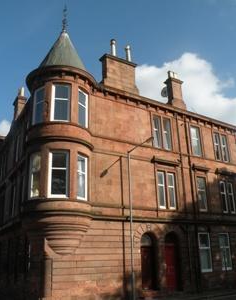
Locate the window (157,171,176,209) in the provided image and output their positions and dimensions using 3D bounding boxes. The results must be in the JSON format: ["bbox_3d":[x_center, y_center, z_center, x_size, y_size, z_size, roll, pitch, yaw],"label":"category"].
[{"bbox_3d":[2.696,2.262,17.410,1.380,2.080,0.200,10,-21,-32],"label":"window"}]

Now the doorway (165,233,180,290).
[{"bbox_3d":[2.780,5.828,16.403,1.114,2.816,0.450,10,-21,-32],"label":"doorway"}]

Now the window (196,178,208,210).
[{"bbox_3d":[5.379,2.842,20.055,0.850,2.170,0.150,11,-23,-32],"label":"window"}]

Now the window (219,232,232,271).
[{"bbox_3d":[6.352,6.070,18.649,0.940,2.100,0.200,10,-21,-32],"label":"window"}]

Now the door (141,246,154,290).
[{"bbox_3d":[1.405,6.246,16.456,1.000,2.124,0.100,11,-23,-32],"label":"door"}]

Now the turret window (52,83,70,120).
[{"bbox_3d":[-2.806,-2.305,15.331,0.938,2.144,0.170,2,-19,-11],"label":"turret window"}]

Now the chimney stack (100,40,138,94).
[{"bbox_3d":[0.073,-4.687,18.213,2.300,3.250,0.650,10,-21,-32],"label":"chimney stack"}]

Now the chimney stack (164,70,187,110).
[{"bbox_3d":[3.976,-3.977,21.765,1.266,2.707,0.720,11,-23,-32],"label":"chimney stack"}]

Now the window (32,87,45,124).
[{"bbox_3d":[-3.888,-2.205,15.527,0.938,2.144,0.170,-14,-22,31],"label":"window"}]

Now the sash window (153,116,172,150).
[{"bbox_3d":[2.596,-0.965,18.442,1.420,1.980,0.200,10,-21,-32],"label":"sash window"}]

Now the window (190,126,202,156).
[{"bbox_3d":[4.955,-0.503,19.922,0.880,1.980,0.200,10,-21,-32],"label":"window"}]

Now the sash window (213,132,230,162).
[{"bbox_3d":[7.527,-0.148,22.671,1.350,2.136,0.150,11,-23,-32],"label":"sash window"}]

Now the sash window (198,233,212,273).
[{"bbox_3d":[4.926,5.829,17.740,0.940,2.100,0.200,10,-21,-32],"label":"sash window"}]

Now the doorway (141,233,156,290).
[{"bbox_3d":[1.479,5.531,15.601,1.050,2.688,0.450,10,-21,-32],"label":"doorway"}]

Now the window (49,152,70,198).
[{"bbox_3d":[-2.586,1.096,13.675,0.950,2.080,0.200,2,-18,-10],"label":"window"}]

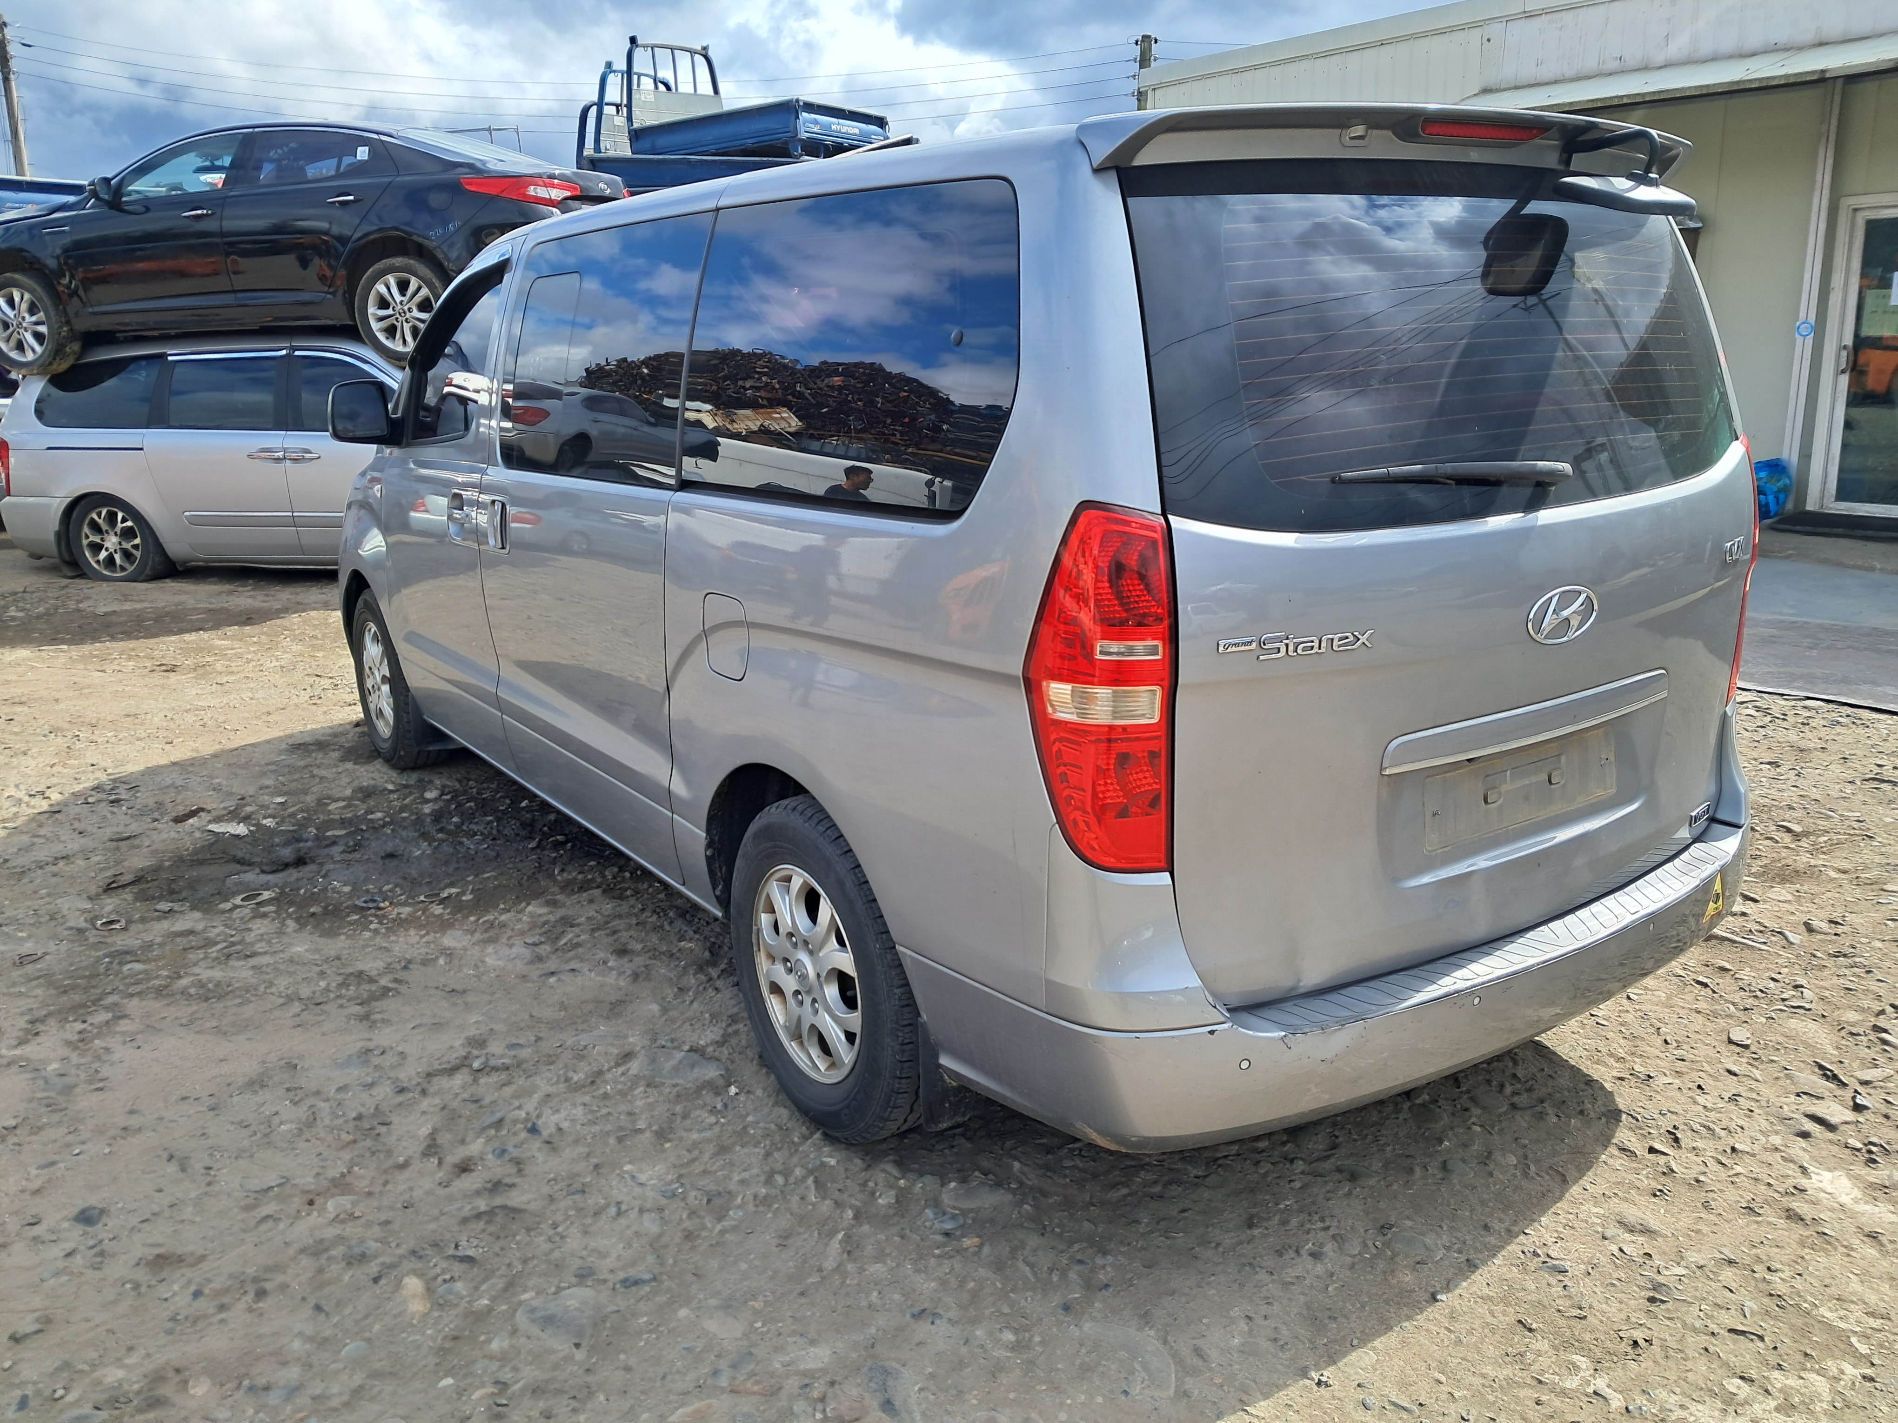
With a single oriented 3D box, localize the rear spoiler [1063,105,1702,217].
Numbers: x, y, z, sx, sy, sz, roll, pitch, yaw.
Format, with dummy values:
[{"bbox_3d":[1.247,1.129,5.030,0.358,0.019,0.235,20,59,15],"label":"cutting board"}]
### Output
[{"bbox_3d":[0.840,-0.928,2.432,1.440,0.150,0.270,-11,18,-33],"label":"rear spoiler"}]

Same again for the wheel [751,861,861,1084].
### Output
[{"bbox_3d":[-0.220,0.504,2.956,0.170,0.440,0.440,-11,18,-33],"label":"wheel"}]

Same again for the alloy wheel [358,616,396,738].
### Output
[{"bbox_3d":[-2.038,-0.125,5.513,0.170,0.440,0.440,-11,18,-33],"label":"alloy wheel"}]

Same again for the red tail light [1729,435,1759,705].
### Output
[{"bbox_3d":[1.579,-0.305,3.012,0.175,0.555,0.210,-11,18,-33],"label":"red tail light"}]

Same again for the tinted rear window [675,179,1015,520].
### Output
[{"bbox_3d":[-0.188,-0.613,2.514,0.060,0.540,1.080,3,10,-36],"label":"tinted rear window"}]

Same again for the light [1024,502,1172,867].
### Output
[{"bbox_3d":[0.226,-0.034,2.127,0.175,0.555,0.210,-11,18,-33],"label":"light"}]

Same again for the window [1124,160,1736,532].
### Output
[{"bbox_3d":[0.893,-0.618,2.446,1.480,0.570,0.130,-11,-2,-33],"label":"window"}]

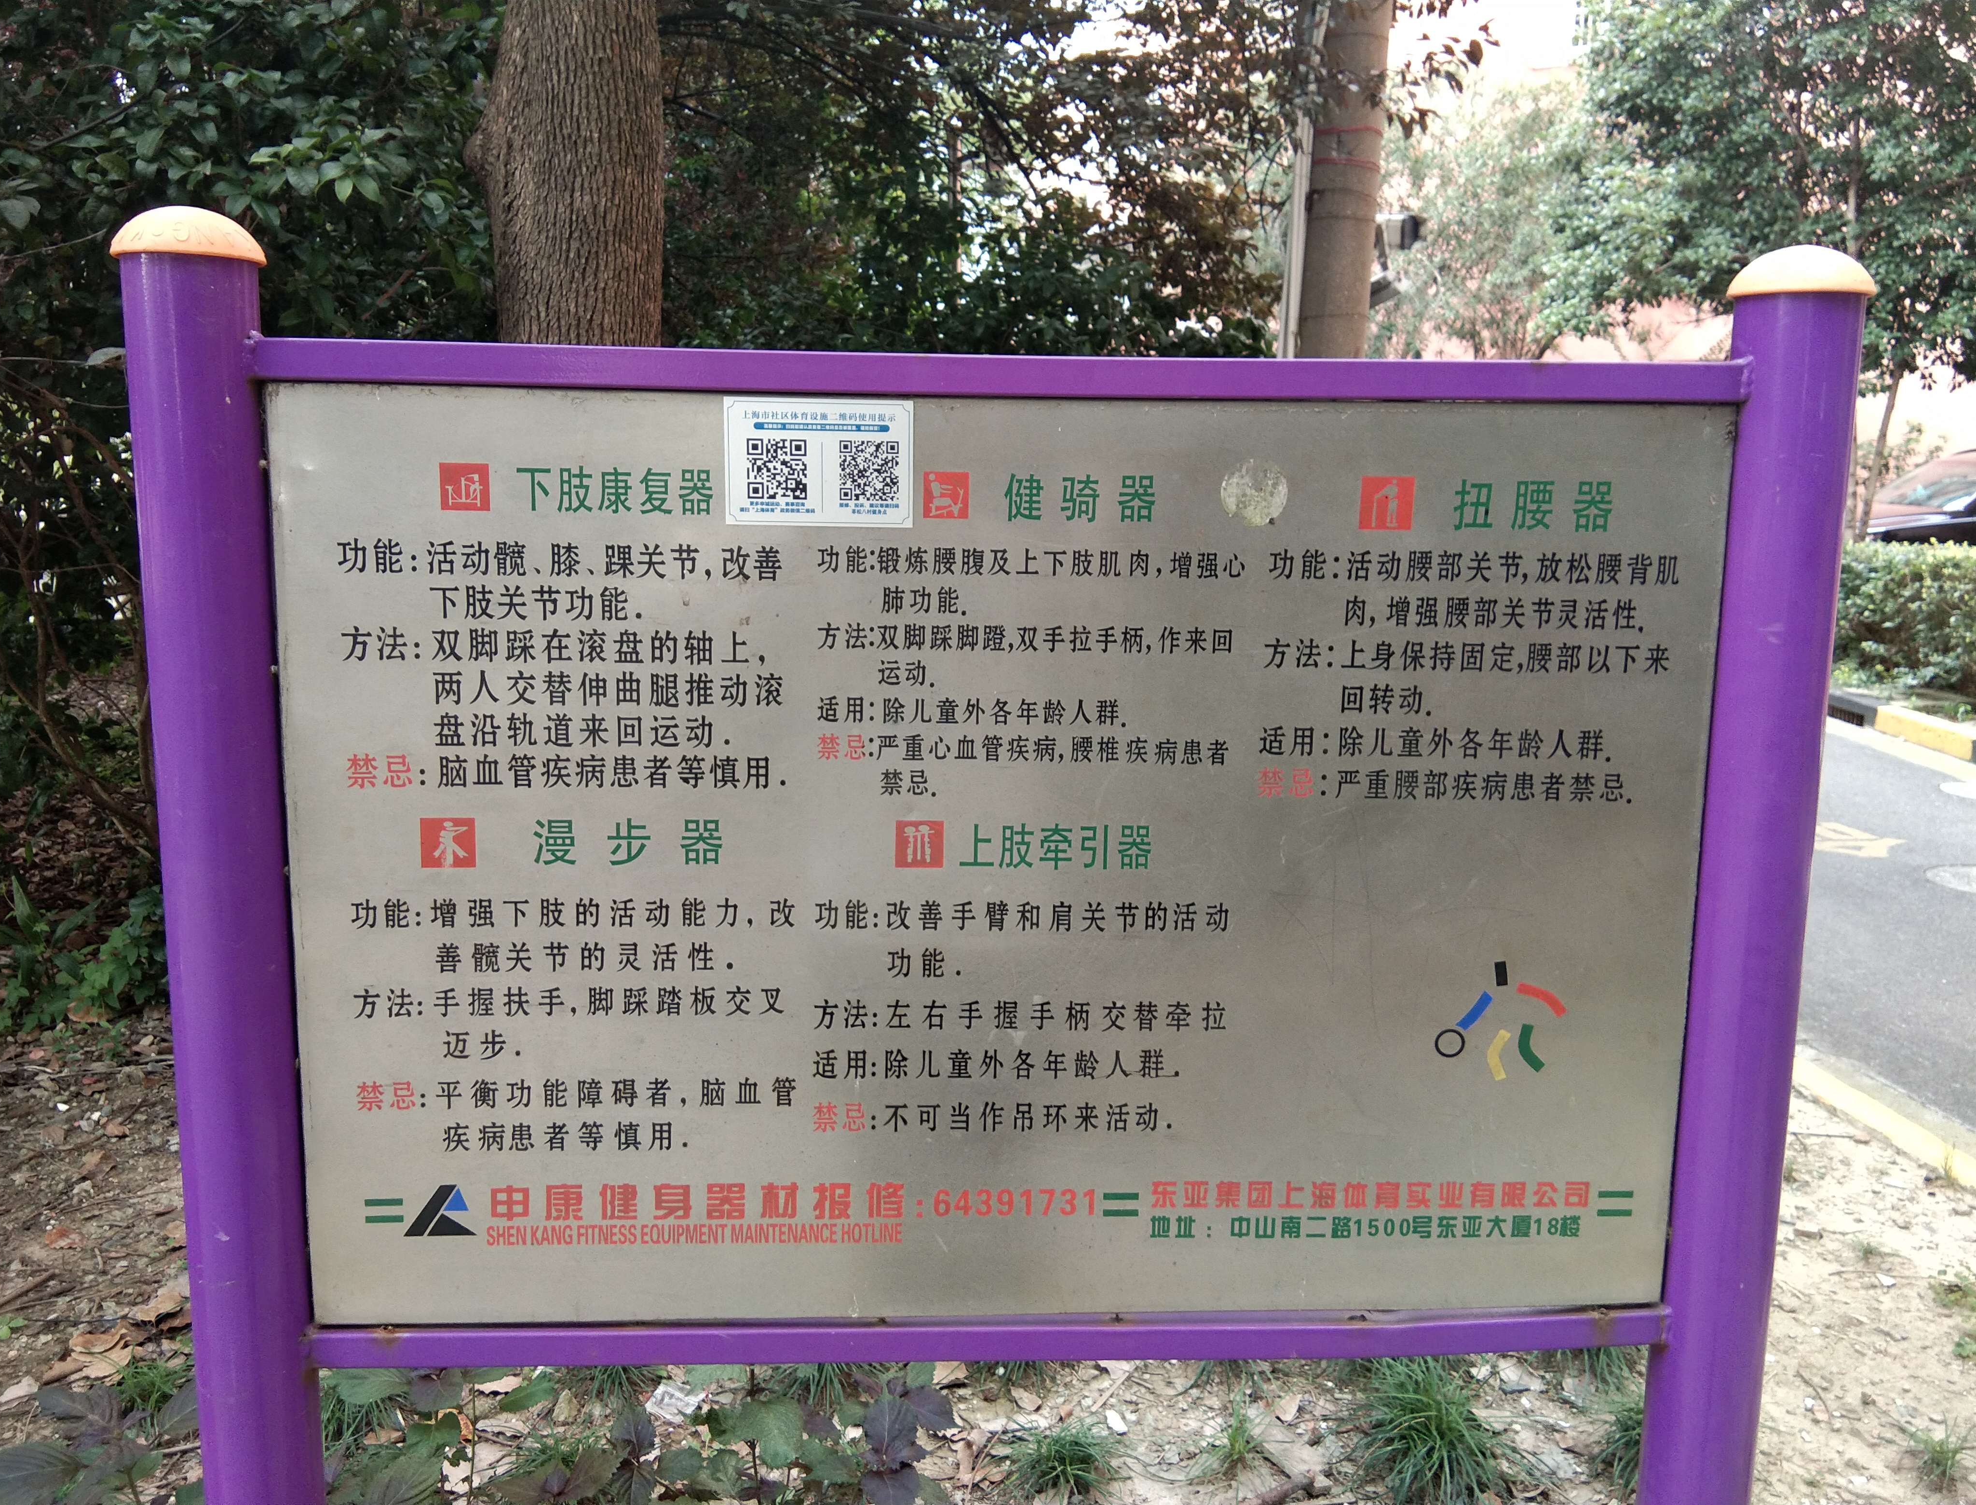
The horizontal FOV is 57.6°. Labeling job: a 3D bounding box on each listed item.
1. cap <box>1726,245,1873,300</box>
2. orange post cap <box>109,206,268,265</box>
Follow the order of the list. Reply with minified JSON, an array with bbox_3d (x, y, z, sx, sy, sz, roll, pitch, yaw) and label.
[{"bbox_3d":[0.716,-0.425,1.579,0.120,0.042,0.120,1,10,0],"label":"cap"},{"bbox_3d":[-0.660,-0.428,1.485,0.120,0.042,0.120,0,10,-4],"label":"orange post cap"}]

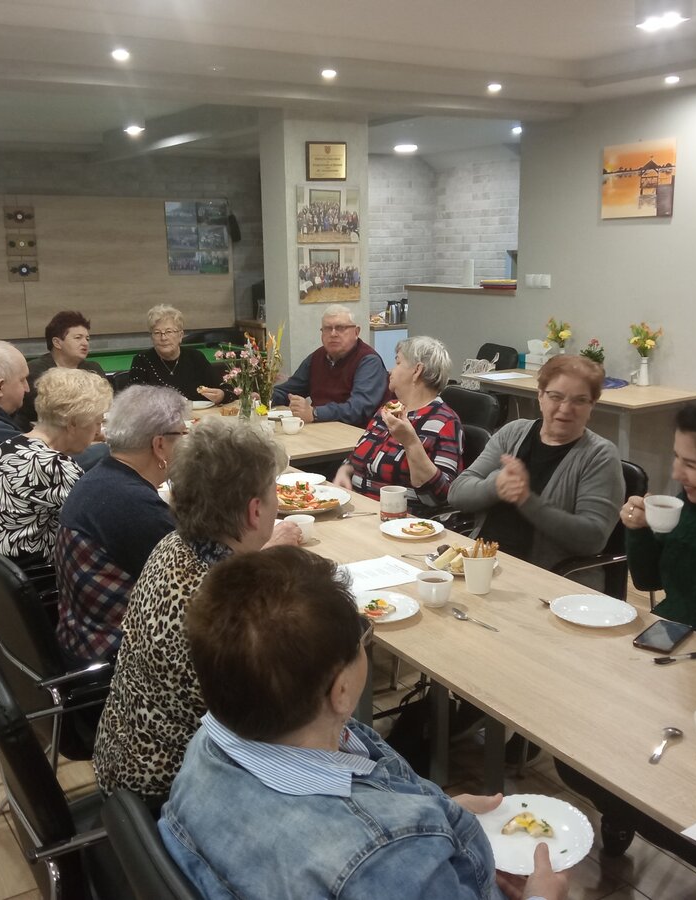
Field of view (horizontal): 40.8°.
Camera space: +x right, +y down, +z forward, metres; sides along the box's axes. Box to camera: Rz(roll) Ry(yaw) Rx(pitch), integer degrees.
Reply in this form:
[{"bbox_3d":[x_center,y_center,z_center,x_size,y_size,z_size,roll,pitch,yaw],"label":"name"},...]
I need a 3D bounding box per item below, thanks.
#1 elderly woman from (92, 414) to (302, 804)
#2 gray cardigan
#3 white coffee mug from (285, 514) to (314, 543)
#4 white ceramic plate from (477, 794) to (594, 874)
[{"bbox_3d":[-0.206,0.531,2.101,0.720,1.250,0.500,-10,15,-34],"label":"elderly woman"},{"bbox_3d":[0.590,0.194,2.856,0.460,0.600,0.620,-12,17,-40],"label":"gray cardigan"},{"bbox_3d":[-0.140,0.233,2.719,0.105,0.068,0.088,-1,13,0],"label":"white coffee mug"},{"bbox_3d":[0.283,0.605,1.457,0.195,0.022,0.195,-5,14,1],"label":"white ceramic plate"}]

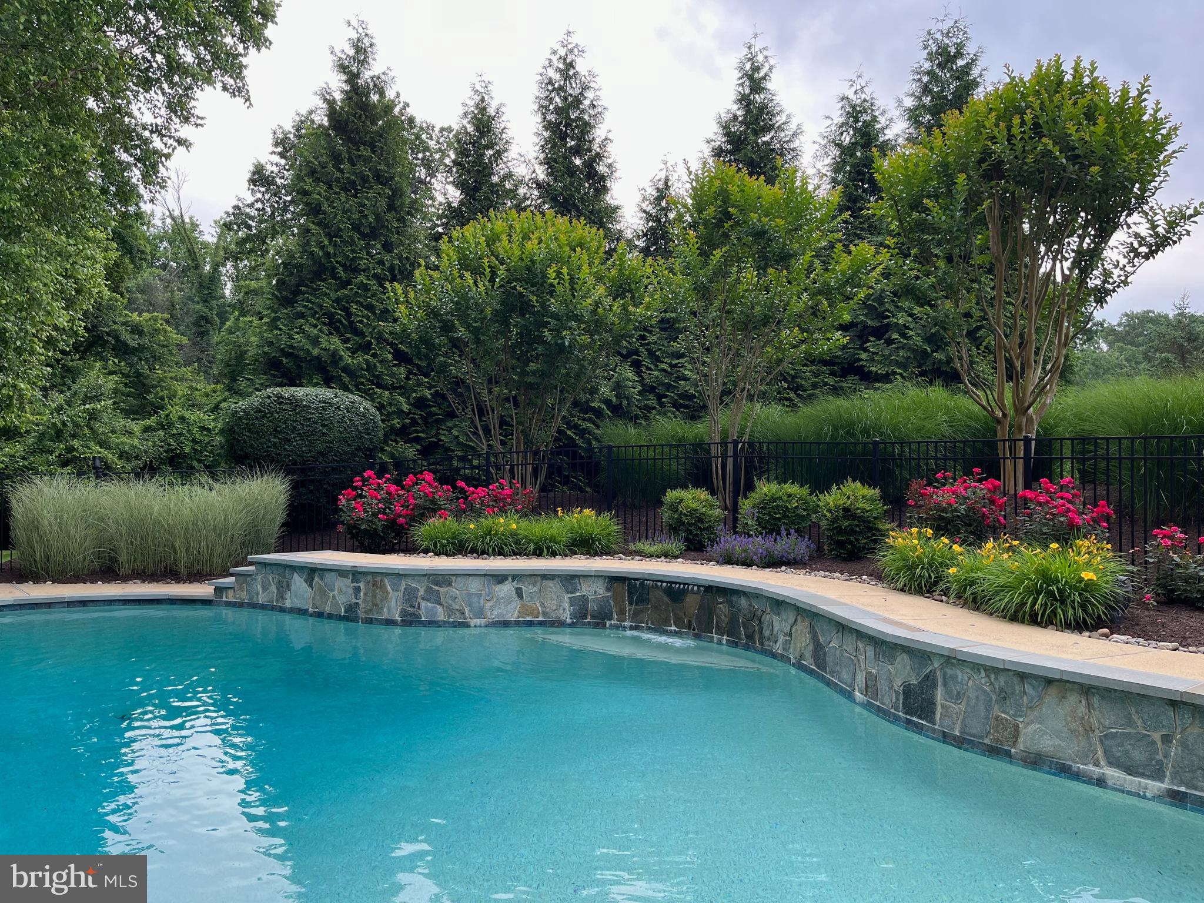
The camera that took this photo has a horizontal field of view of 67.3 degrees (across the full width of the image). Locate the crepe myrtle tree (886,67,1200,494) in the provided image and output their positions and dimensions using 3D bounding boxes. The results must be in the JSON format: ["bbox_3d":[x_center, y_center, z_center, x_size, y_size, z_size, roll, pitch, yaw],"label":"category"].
[{"bbox_3d":[5.907,-2.373,12.200,4.370,5.900,4.100,0,0,0],"label":"crepe myrtle tree"}]

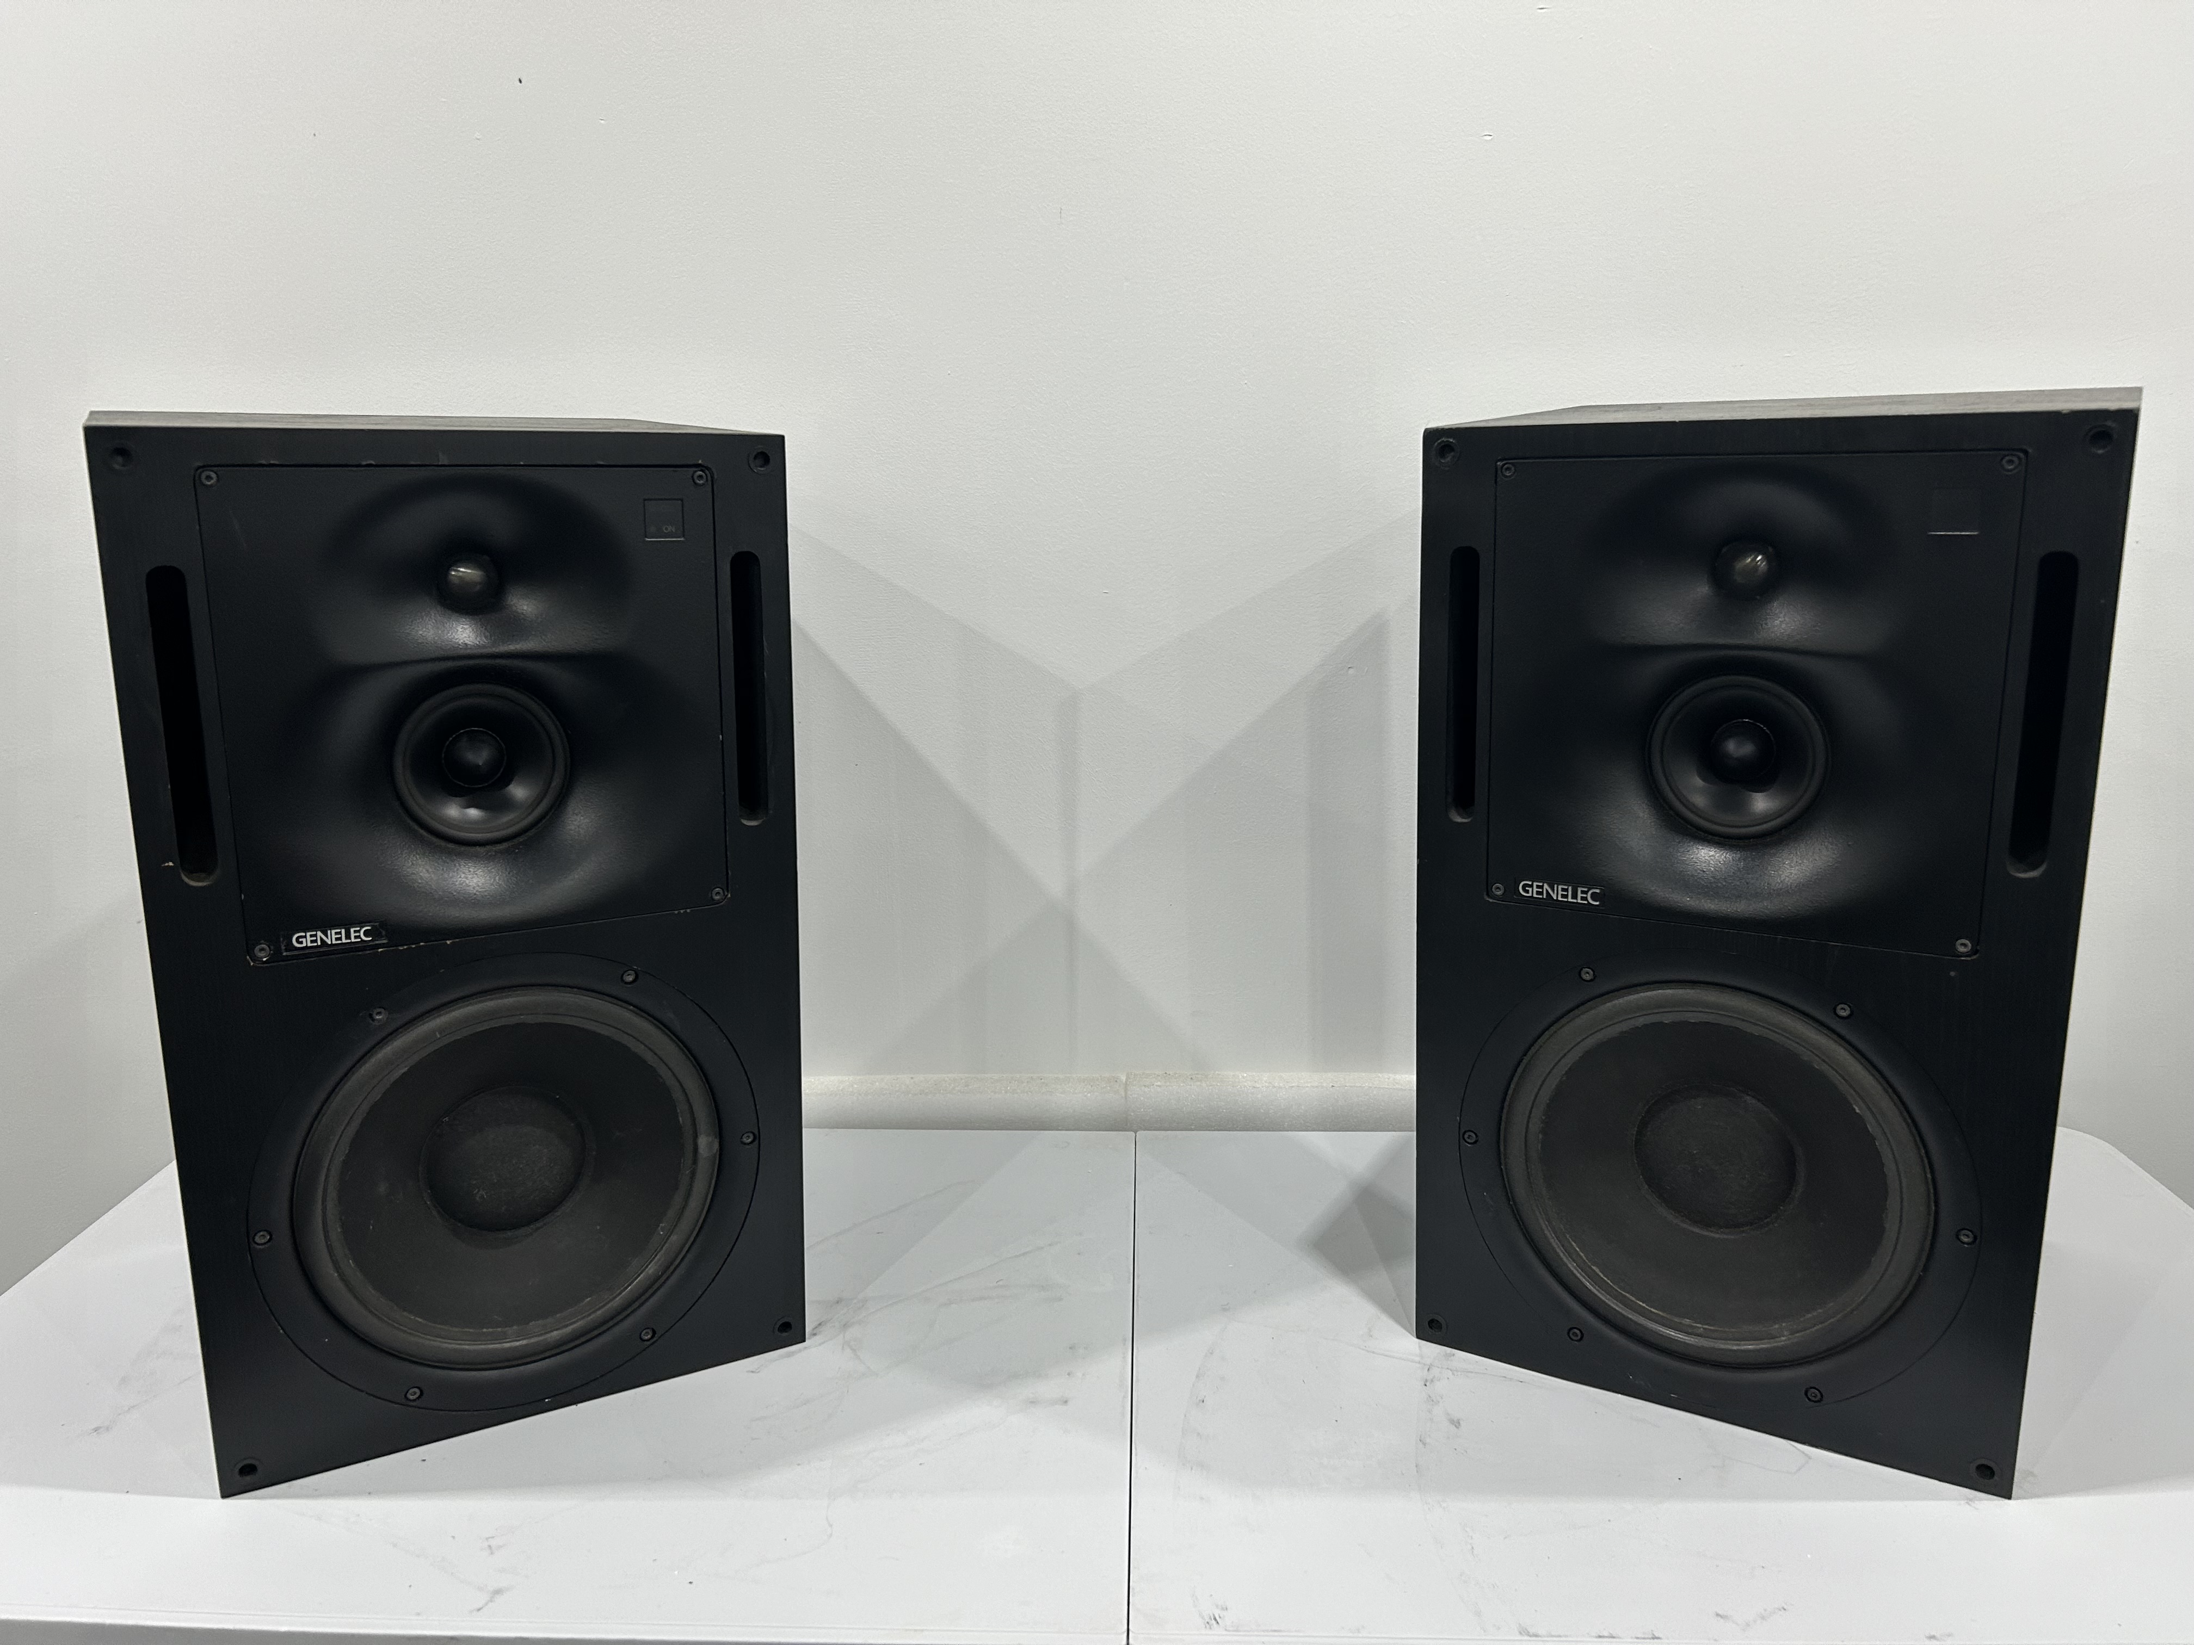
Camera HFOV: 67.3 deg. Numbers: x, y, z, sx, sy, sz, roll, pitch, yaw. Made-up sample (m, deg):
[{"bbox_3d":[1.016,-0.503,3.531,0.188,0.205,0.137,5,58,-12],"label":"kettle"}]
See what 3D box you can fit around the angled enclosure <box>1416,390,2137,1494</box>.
[{"bbox_3d":[0.500,0.041,1.227,0.400,0.680,0.380,7,18,31],"label":"angled enclosure"}]

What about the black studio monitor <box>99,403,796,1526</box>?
[{"bbox_3d":[-0.483,0.048,1.244,0.400,0.680,0.380,-7,17,-29],"label":"black studio monitor"}]

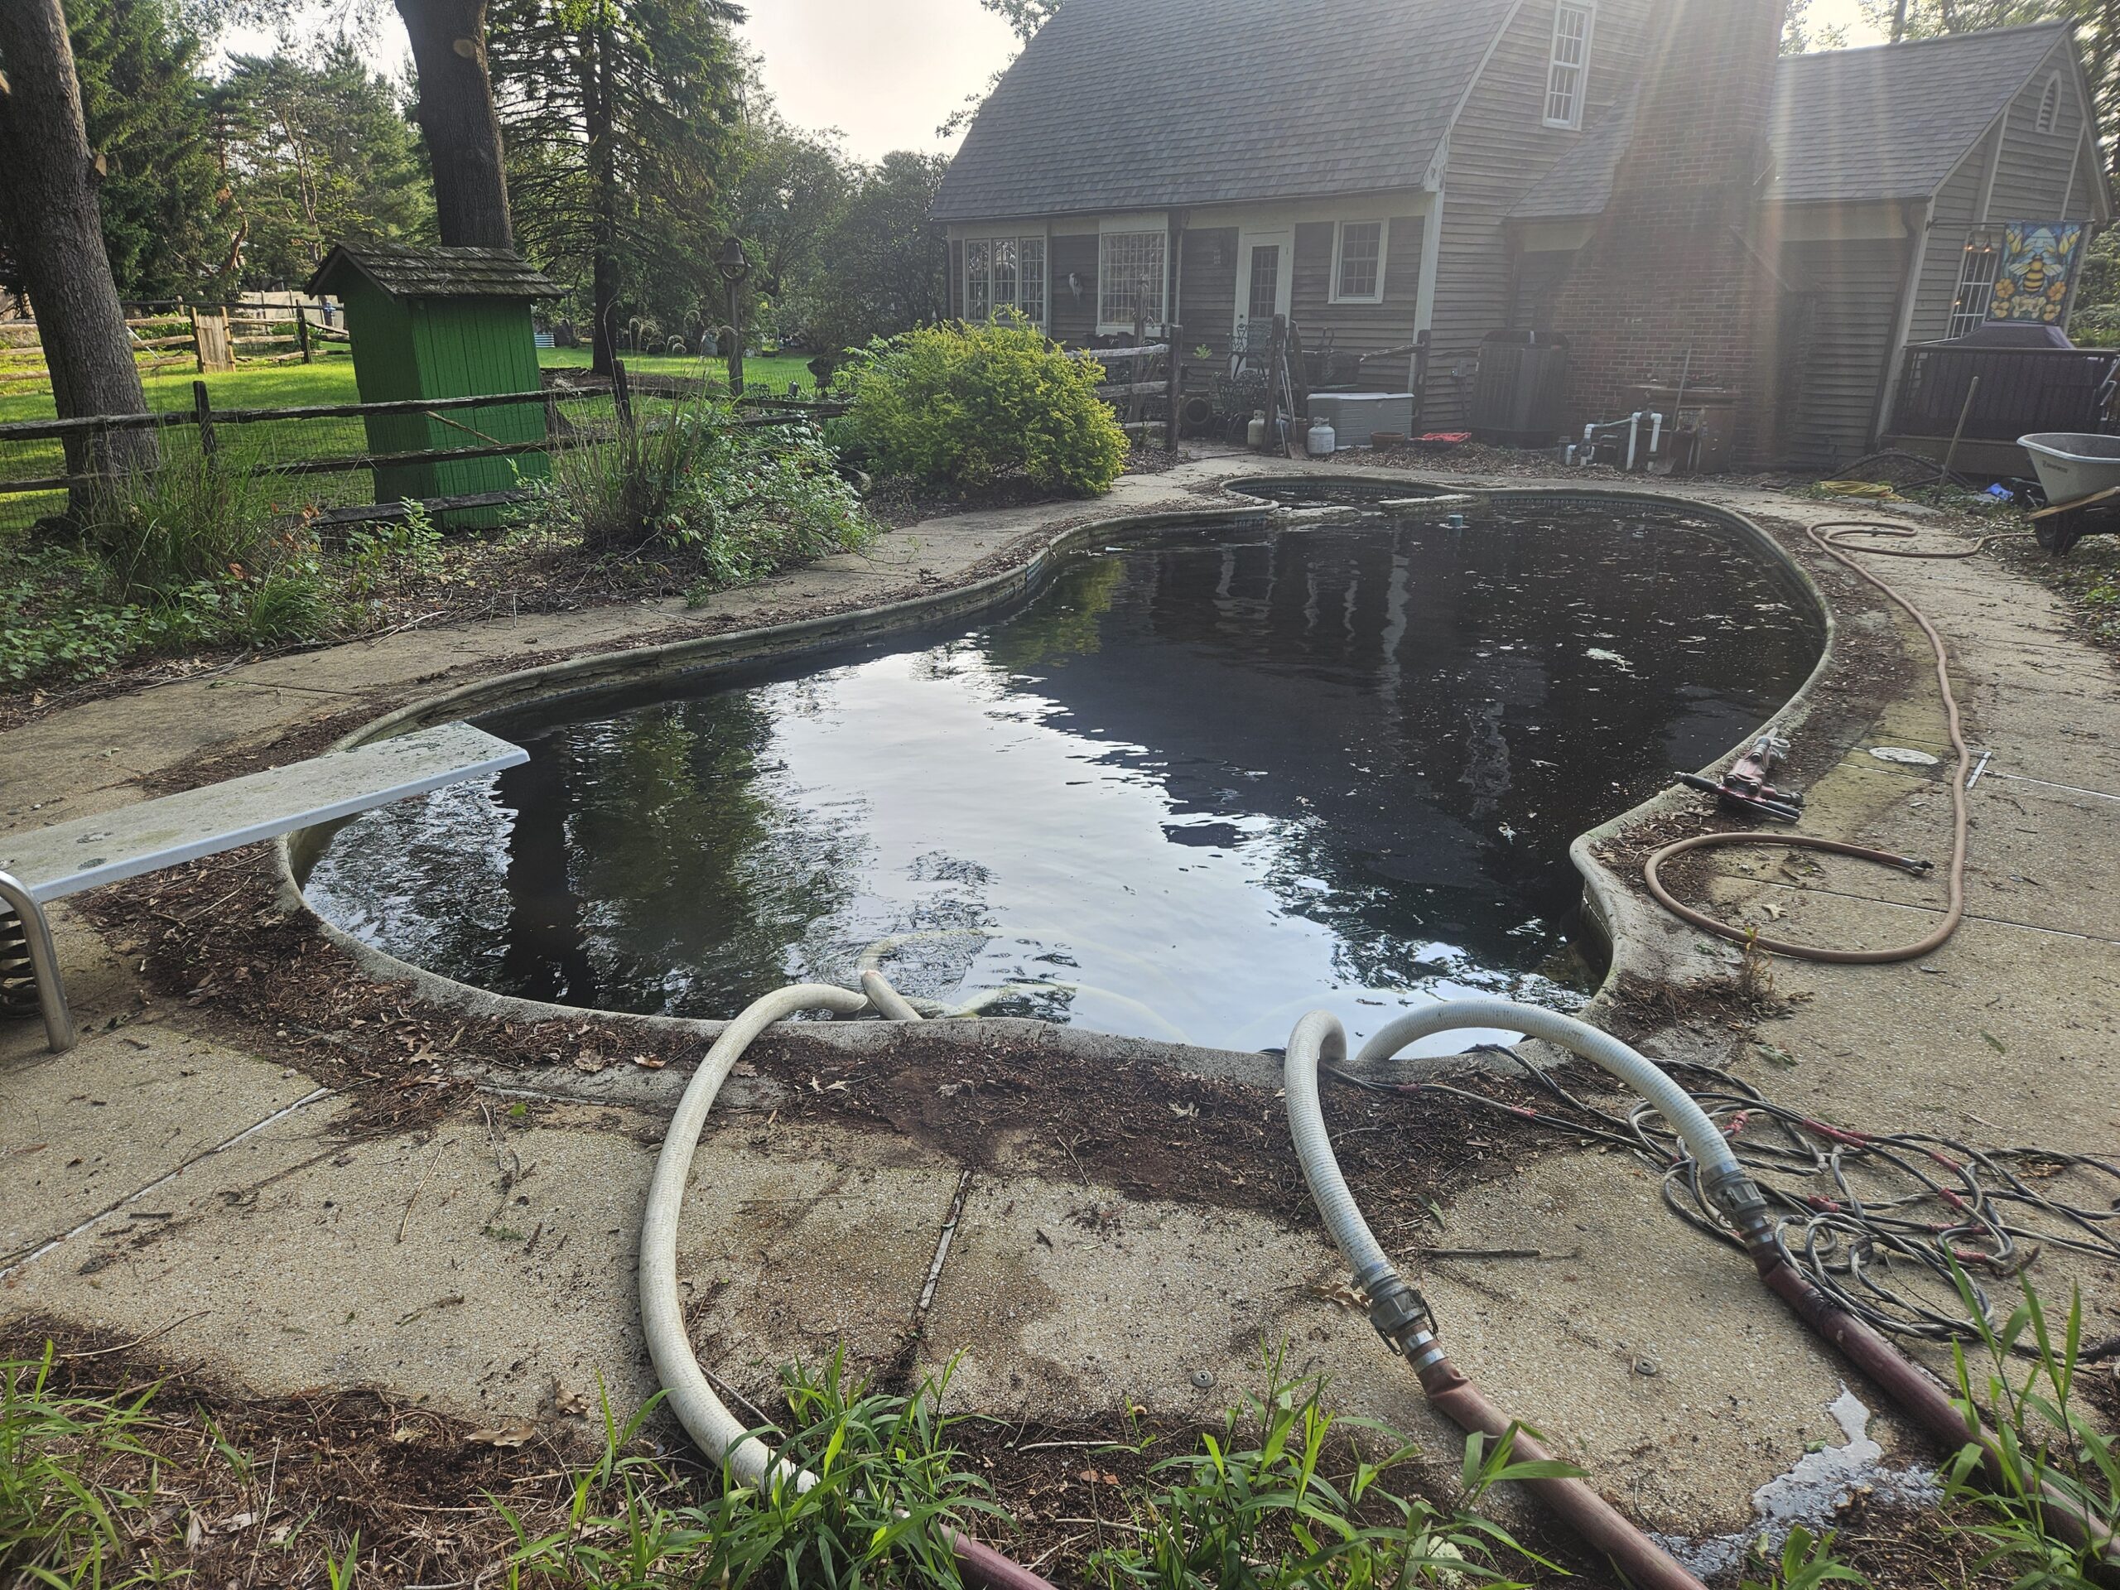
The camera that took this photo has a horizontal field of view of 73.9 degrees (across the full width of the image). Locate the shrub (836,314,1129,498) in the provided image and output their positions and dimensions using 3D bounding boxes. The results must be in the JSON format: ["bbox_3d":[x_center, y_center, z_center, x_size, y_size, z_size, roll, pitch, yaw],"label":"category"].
[{"bbox_3d":[-0.774,-3.858,13.832,2.800,1.580,2.400,-1,19,-3],"label":"shrub"}]

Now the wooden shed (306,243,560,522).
[{"bbox_3d":[-5.096,-3.417,11.766,1.423,2.214,1.450,15,24,36],"label":"wooden shed"}]

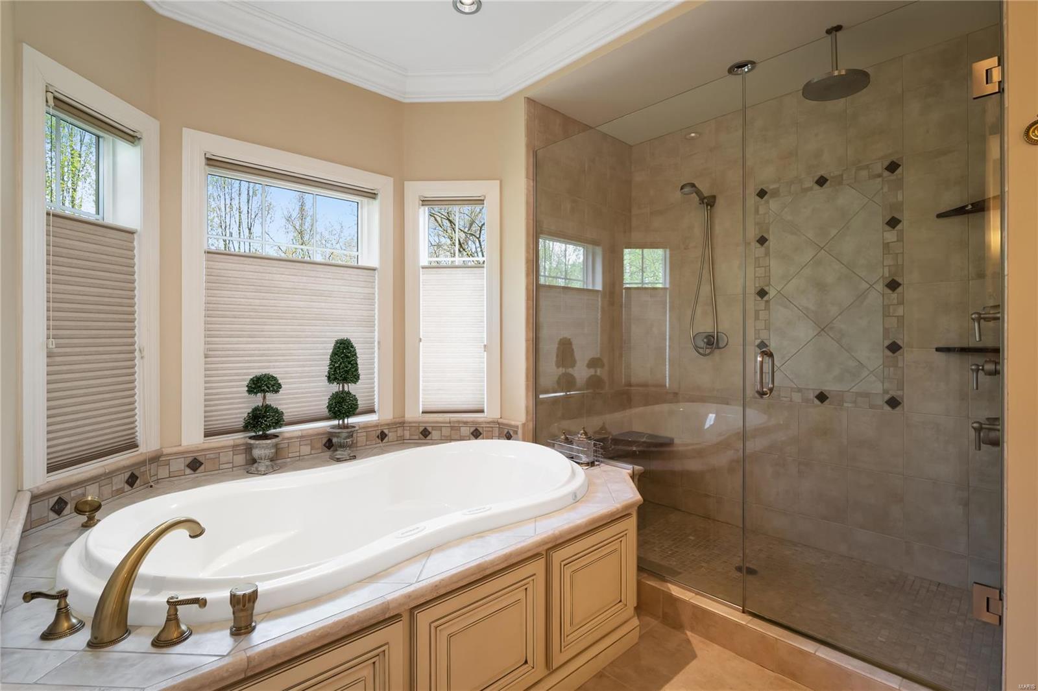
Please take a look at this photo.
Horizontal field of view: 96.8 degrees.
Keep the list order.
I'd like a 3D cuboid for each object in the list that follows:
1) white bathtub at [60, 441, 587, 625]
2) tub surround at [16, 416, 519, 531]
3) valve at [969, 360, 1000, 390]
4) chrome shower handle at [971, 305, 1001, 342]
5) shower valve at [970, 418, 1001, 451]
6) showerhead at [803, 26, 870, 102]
[{"bbox_3d":[-0.507,0.812,1.793,1.846,0.520,1.034,-1,1,-41],"label":"white bathtub"},{"bbox_3d":[-0.964,0.537,2.330,2.106,0.142,0.611,-1,1,-41],"label":"tub surround"},{"bbox_3d":[1.739,0.112,1.716,0.070,0.110,0.100,-1,1,-45],"label":"valve"},{"bbox_3d":[1.739,-0.081,1.716,0.080,0.130,0.100,-1,1,-45],"label":"chrome shower handle"},{"bbox_3d":[1.739,0.330,1.716,0.085,0.125,0.100,-1,1,-45],"label":"shower valve"},{"bbox_3d":[1.415,-1.283,2.060,0.250,0.260,0.250,-1,1,-45],"label":"showerhead"}]

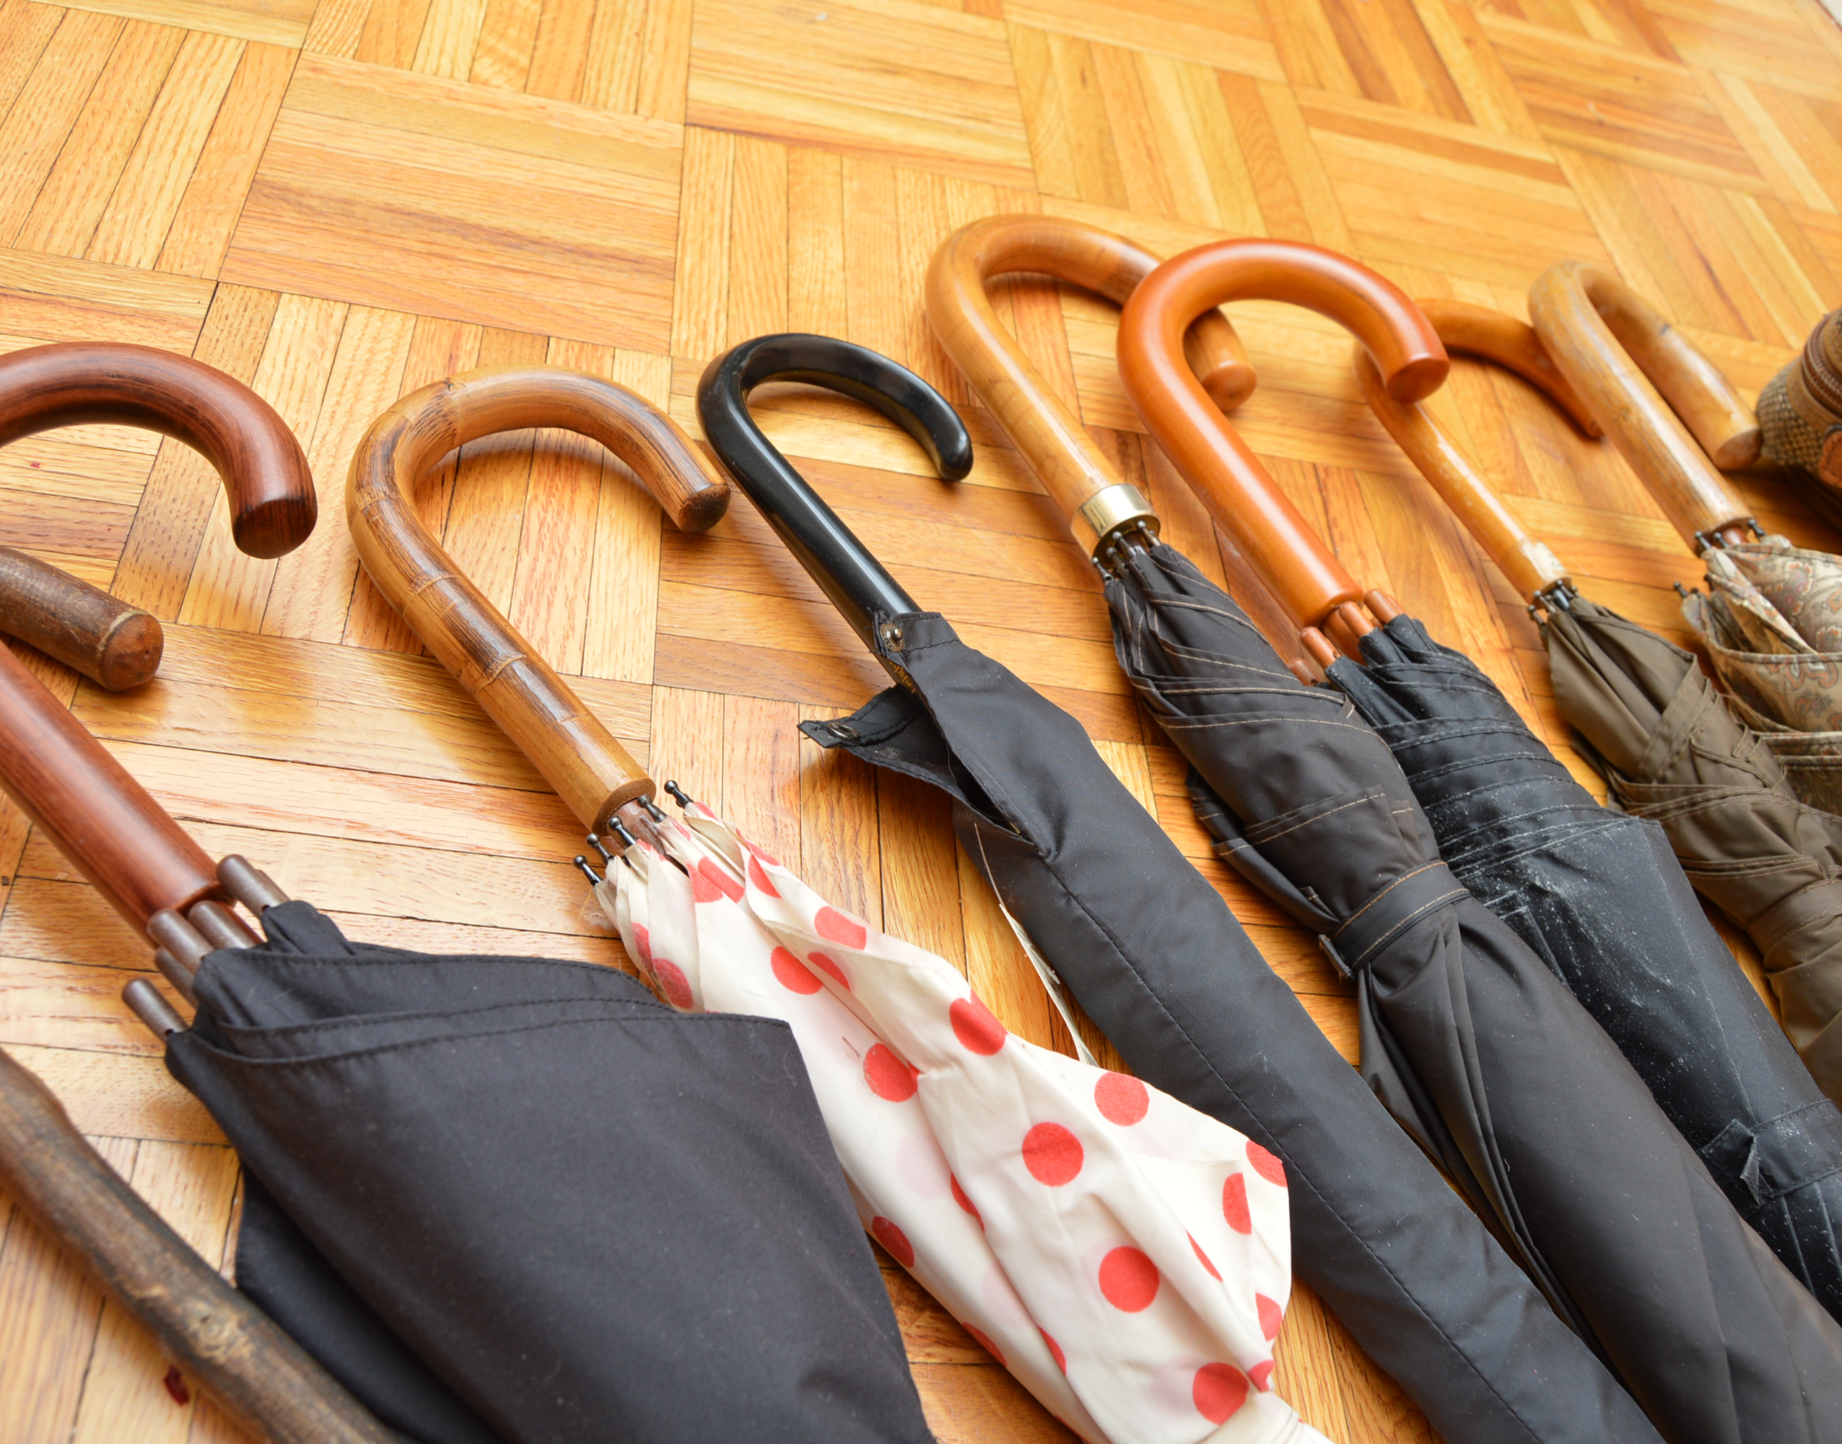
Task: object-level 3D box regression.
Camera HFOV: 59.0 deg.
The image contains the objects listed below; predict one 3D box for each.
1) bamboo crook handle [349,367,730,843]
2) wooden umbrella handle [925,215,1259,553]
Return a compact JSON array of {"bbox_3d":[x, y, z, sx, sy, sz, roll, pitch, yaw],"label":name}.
[{"bbox_3d":[-0.102,-0.051,0.508,0.124,0.021,0.174,-27,63,-39],"label":"bamboo crook handle"},{"bbox_3d":[0.076,-0.141,0.642,0.135,0.025,0.183,-13,56,-30],"label":"wooden umbrella handle"}]

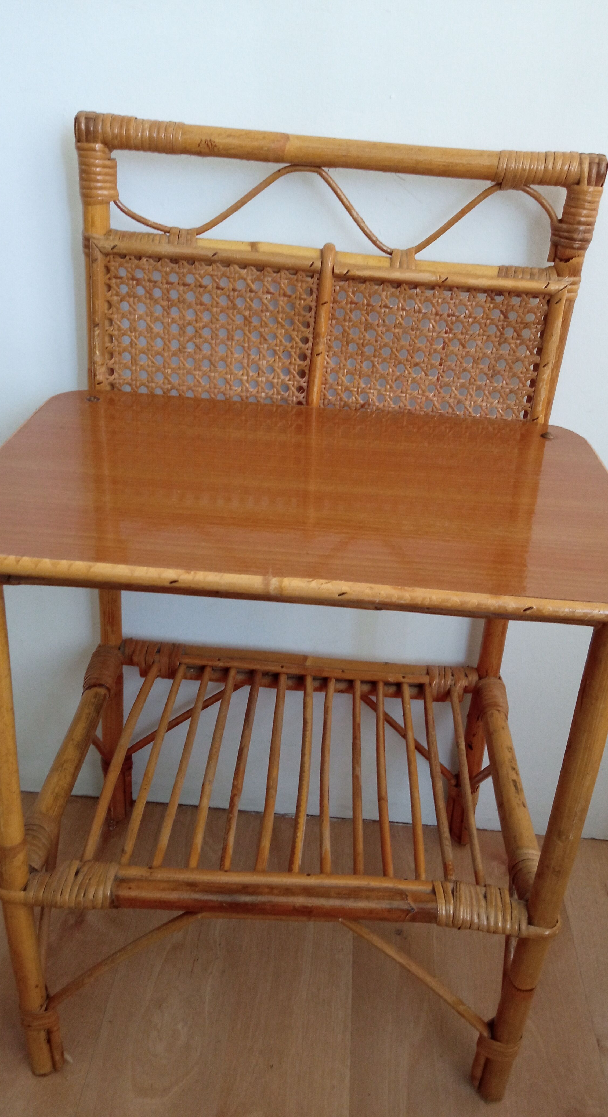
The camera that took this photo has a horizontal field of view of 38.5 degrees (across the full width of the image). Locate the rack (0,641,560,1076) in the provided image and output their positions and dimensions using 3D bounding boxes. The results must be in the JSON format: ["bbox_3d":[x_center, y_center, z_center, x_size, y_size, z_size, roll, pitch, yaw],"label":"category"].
[{"bbox_3d":[-0.016,0.236,0.720,0.369,0.221,0.284,5,27,1],"label":"rack"}]

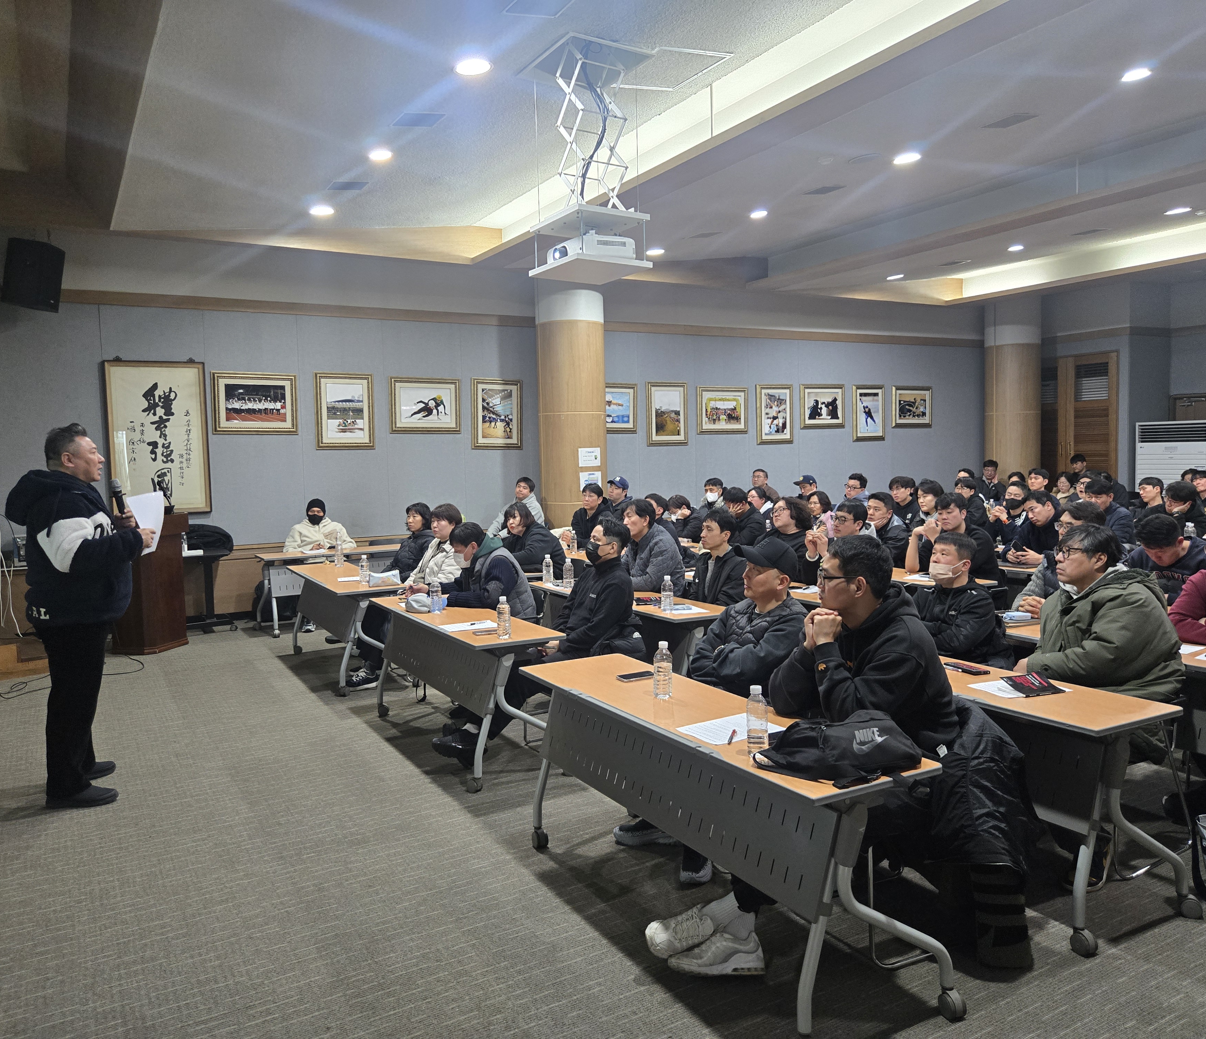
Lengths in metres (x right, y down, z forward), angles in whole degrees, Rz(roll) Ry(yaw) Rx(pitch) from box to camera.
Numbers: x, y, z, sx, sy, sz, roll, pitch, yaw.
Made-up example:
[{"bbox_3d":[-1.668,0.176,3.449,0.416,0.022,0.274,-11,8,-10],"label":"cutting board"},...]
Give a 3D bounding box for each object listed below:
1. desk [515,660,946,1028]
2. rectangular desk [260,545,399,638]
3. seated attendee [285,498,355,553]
[{"bbox_3d":[0.319,1.028,3.265,0.510,0.730,1.770,-4,5,-29],"label":"desk"},{"bbox_3d":[-2.507,0.672,9.180,1.738,0.745,0.570,-4,5,-32],"label":"rectangular desk"},{"bbox_3d":[-2.793,0.414,9.222,0.640,1.270,0.800,-4,4,-28],"label":"seated attendee"}]

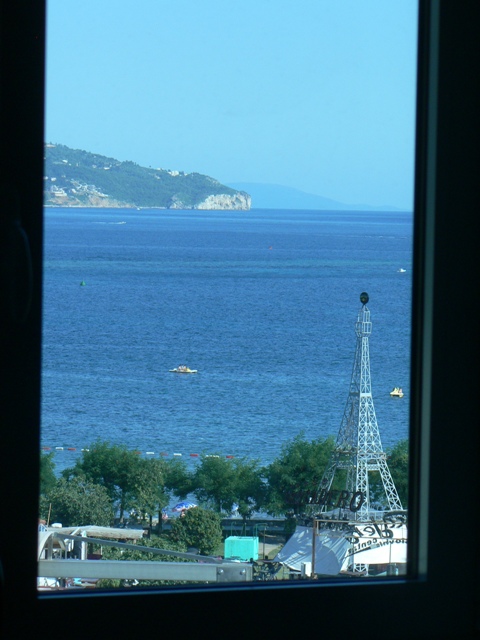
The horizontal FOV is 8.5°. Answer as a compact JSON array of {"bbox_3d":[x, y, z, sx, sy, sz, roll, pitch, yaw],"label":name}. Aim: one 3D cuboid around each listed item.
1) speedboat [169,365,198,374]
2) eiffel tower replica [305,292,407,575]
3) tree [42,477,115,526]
[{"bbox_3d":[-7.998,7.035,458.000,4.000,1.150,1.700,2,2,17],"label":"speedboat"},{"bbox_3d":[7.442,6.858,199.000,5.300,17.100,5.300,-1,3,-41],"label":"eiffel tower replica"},{"bbox_3d":[-10.862,12.442,213.000,5.100,4.300,4.900,1,2,0],"label":"tree"}]

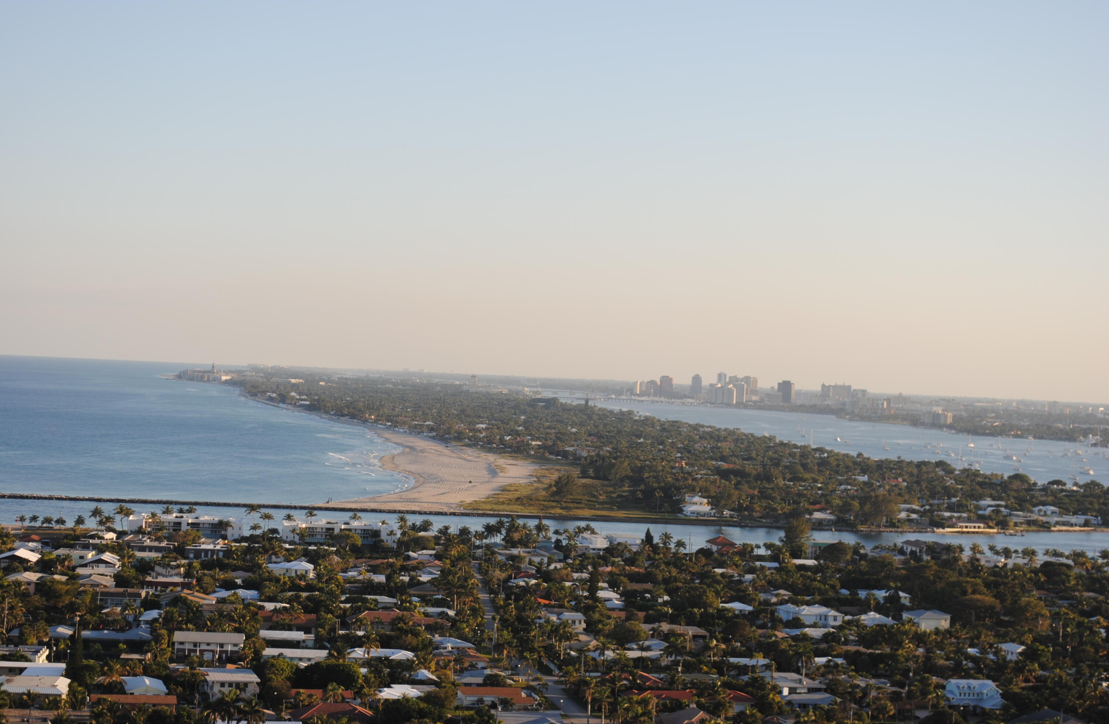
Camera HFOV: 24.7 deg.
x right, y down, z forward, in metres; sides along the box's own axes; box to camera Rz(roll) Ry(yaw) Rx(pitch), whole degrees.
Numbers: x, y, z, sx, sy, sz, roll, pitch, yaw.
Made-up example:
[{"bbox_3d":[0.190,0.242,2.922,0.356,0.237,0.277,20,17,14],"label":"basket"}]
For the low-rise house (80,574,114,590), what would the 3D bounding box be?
[{"bbox_3d":[-162.960,78.510,900.000,12.000,4.600,16.000,3,0,-5],"label":"low-rise house"}]

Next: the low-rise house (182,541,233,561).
[{"bbox_3d":[-148.220,82.170,1083.450,20.500,4.900,13.000,3,0,-5],"label":"low-rise house"}]

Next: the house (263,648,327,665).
[{"bbox_3d":[-73.860,84.090,720.820,18.300,4.300,12.000,3,0,-4],"label":"house"}]

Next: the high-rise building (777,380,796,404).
[{"bbox_3d":[666.180,92.850,7268.950,40.000,76.000,38.000,3,0,22],"label":"high-rise building"}]

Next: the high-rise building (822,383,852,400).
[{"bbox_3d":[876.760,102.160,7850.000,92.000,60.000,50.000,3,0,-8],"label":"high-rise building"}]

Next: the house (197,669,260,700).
[{"bbox_3d":[-83.180,82.060,643.330,13.500,7.200,14.000,3,0,-15],"label":"house"}]

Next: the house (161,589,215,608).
[{"bbox_3d":[-127.250,82.540,876.540,18.000,5.200,14.000,3,0,-5],"label":"house"}]

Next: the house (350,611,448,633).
[{"bbox_3d":[-50.150,83.190,811.000,30.000,4.900,18.000,3,0,-5],"label":"house"}]

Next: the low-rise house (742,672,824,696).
[{"bbox_3d":[63.340,89.270,697.820,19.500,6.200,15.000,3,0,-9],"label":"low-rise house"}]

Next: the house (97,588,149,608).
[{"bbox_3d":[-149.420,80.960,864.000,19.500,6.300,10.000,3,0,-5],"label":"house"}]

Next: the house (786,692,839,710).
[{"bbox_3d":[67.420,88.330,657.000,13.000,4.400,13.000,3,0,-5],"label":"house"}]

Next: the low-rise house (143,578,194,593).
[{"bbox_3d":[-138.130,79.630,905.000,17.500,4.600,11.000,3,0,-5],"label":"low-rise house"}]

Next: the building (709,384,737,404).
[{"bbox_3d":[500.620,98.540,7512.690,74.000,62.000,24.000,3,0,15],"label":"building"}]

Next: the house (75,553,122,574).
[{"bbox_3d":[-173.910,78.480,966.830,15.000,7.500,22.000,3,0,-5],"label":"house"}]

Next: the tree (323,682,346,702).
[{"bbox_3d":[-53.280,81.260,611.000,5.200,7.600,5.200,3,0,-5],"label":"tree"}]

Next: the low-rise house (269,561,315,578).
[{"bbox_3d":[-104.810,82.160,1000.820,18.000,6.500,13.000,3,0,-5],"label":"low-rise house"}]

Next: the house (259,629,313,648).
[{"bbox_3d":[-81.960,84.680,774.860,16.000,4.600,12.500,3,0,-5],"label":"house"}]

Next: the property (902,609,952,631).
[{"bbox_3d":[133.900,93.530,907.380,12.000,7.000,20.500,3,0,-8],"label":"property"}]

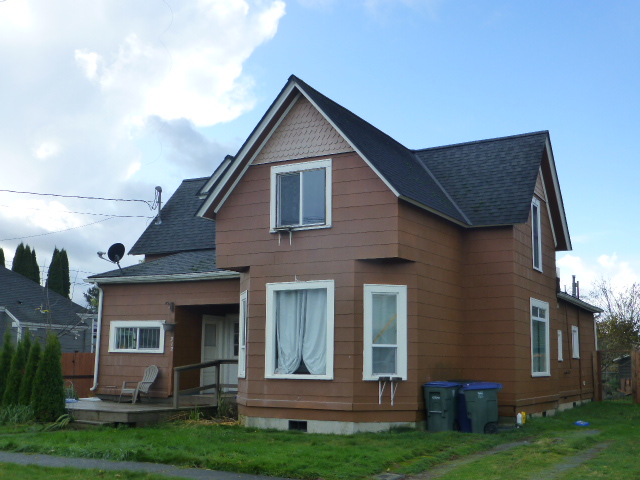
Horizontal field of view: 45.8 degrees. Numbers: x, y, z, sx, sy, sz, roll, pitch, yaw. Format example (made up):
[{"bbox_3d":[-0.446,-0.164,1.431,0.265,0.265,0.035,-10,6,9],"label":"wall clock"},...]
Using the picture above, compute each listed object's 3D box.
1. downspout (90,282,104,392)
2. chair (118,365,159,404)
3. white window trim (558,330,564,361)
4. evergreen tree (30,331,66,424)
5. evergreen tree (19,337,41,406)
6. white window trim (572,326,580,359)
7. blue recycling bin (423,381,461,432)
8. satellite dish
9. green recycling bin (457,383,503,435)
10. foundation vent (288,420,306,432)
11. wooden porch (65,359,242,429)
[{"bbox_3d":[-6.124,2.674,20.791,0.100,2.933,0.300,-4,-10,30],"label":"downspout"},{"bbox_3d":[-4.623,3.702,19.397,0.720,0.930,0.840,-4,-10,30],"label":"chair"},{"bbox_3d":[7.307,3.214,23.044,0.100,0.950,0.700,-4,-10,30],"label":"white window trim"},{"bbox_3d":[-5.891,2.976,16.539,0.764,1.922,0.764,-4,-10,30],"label":"evergreen tree"},{"bbox_3d":[-6.622,3.171,17.676,0.700,1.801,0.700,-4,-10,30],"label":"evergreen tree"},{"bbox_3d":[8.417,3.377,24.928,0.100,1.080,0.920,-4,-10,30],"label":"white window trim"},{"bbox_3d":[2.640,3.520,15.999,0.620,1.050,0.800,-6,-11,36],"label":"blue recycling bin"},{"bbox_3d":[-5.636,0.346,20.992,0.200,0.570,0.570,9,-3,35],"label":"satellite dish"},{"bbox_3d":[3.326,3.474,15.649,0.820,1.050,0.620,2,-9,-7],"label":"green recycling bin"},{"bbox_3d":[-0.446,3.901,15.859,0.450,0.235,0.080,-4,-10,30],"label":"foundation vent"},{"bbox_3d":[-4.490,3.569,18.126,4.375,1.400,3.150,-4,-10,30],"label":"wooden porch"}]

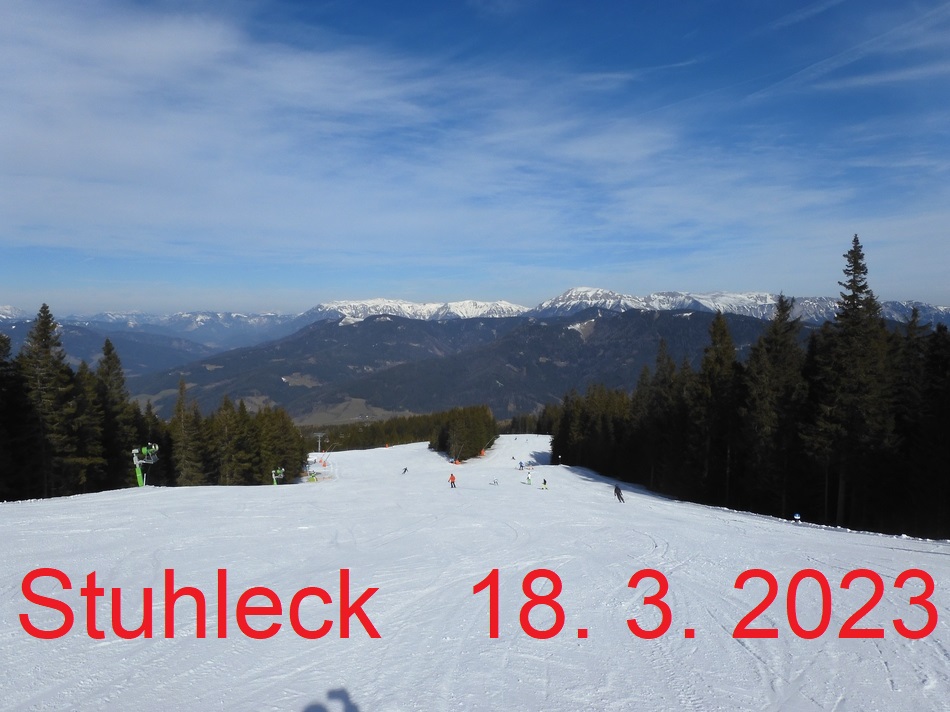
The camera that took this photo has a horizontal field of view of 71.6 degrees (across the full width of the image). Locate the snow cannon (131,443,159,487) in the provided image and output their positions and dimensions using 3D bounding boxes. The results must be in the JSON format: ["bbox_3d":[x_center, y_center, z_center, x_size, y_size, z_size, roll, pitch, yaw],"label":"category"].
[{"bbox_3d":[-35.133,11.534,70.000,2.600,4.680,1.600,2,4,30],"label":"snow cannon"}]

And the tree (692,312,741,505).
[{"bbox_3d":[25.672,5.687,70.000,5.100,20.620,5.100,0,4,0],"label":"tree"}]

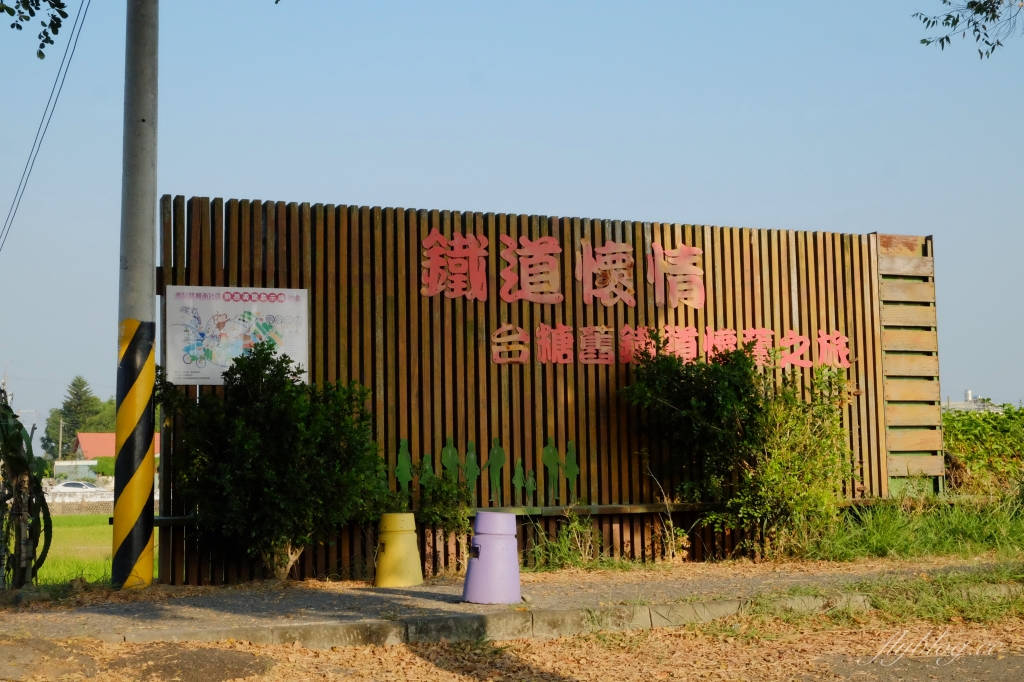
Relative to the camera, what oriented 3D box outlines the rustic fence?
[{"bbox_3d":[0.908,0.523,14.059,9.169,3.823,0.400,1,-6,-20],"label":"rustic fence"}]

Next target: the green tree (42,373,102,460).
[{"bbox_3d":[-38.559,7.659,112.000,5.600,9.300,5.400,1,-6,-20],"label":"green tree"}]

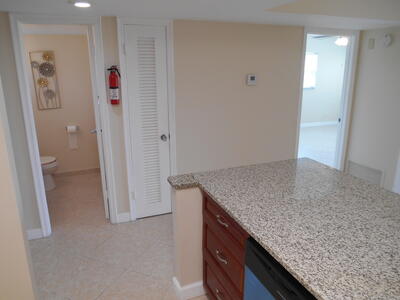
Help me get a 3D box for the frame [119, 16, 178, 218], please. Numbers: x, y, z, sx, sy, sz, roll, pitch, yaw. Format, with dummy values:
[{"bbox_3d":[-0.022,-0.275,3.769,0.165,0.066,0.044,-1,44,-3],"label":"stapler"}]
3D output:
[{"bbox_3d":[-0.529,-0.259,3.219,0.543,2.098,0.120,-6,15,-20],"label":"frame"}]

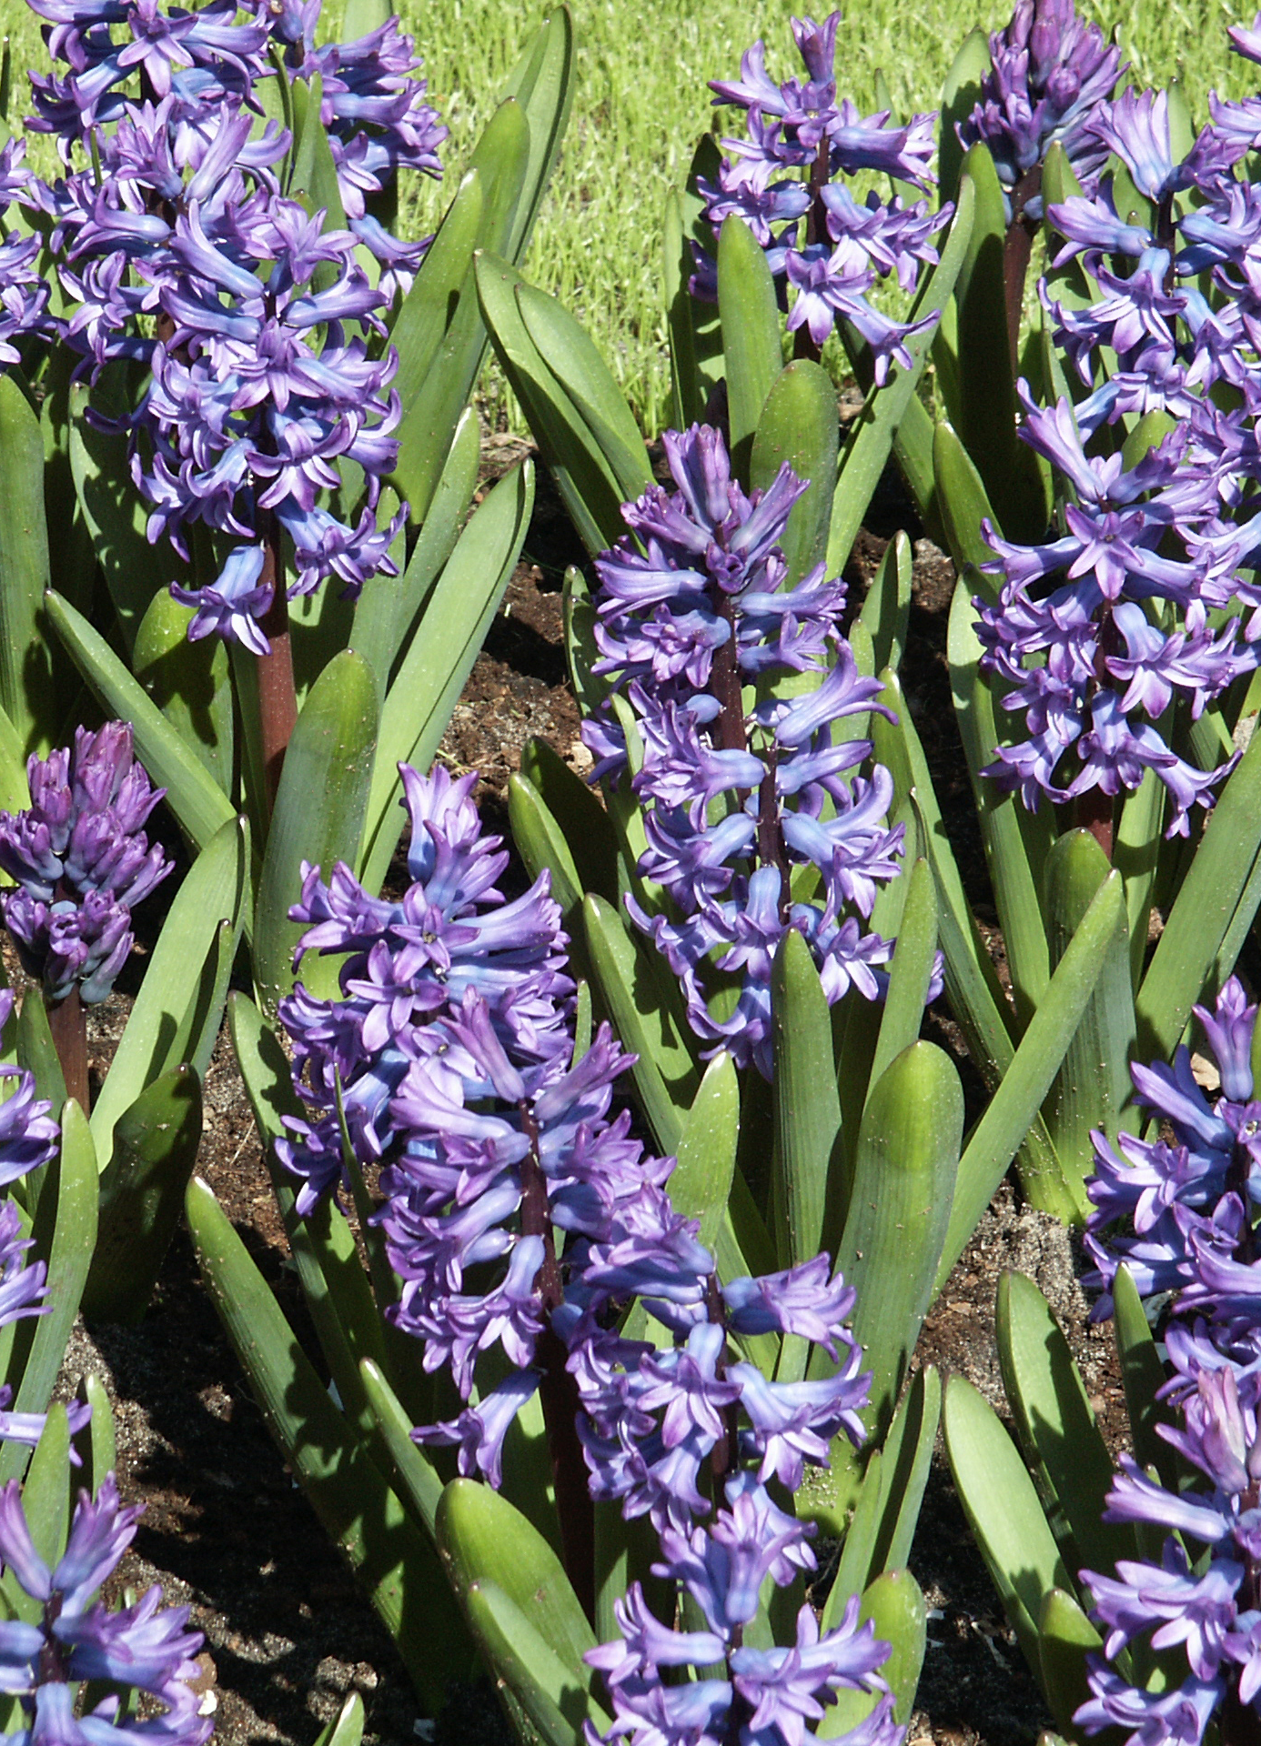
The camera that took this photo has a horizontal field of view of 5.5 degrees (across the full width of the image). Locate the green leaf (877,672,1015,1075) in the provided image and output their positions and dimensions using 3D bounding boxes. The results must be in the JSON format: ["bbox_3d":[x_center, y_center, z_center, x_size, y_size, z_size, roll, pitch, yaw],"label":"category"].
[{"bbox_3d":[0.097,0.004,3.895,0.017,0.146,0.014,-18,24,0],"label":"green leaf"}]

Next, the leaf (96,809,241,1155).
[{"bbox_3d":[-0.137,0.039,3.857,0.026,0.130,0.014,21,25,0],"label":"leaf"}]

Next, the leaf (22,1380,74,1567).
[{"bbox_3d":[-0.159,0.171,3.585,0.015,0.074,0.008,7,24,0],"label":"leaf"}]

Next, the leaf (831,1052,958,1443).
[{"bbox_3d":[0.068,0.118,3.759,0.031,0.158,0.018,8,27,-4],"label":"leaf"}]

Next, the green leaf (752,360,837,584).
[{"bbox_3d":[0.053,-0.126,4.308,0.029,0.097,0.014,0,35,0],"label":"green leaf"}]

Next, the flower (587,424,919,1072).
[{"bbox_3d":[0.032,-0.032,3.420,0.084,0.178,0.082,-1,26,1],"label":"flower"}]

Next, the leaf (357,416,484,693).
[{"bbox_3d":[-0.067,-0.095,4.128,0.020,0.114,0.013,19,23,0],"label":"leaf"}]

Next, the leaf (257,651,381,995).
[{"bbox_3d":[-0.094,-0.013,3.988,0.031,0.129,0.016,7,34,-3],"label":"leaf"}]

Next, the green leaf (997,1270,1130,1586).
[{"bbox_3d":[0.122,0.160,3.638,0.023,0.118,0.015,-15,26,8],"label":"green leaf"}]

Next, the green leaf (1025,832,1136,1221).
[{"bbox_3d":[0.132,0.046,3.890,0.029,0.141,0.015,-1,35,0],"label":"green leaf"}]

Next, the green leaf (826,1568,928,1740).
[{"bbox_3d":[0.069,0.221,3.544,0.024,0.077,0.015,5,27,-2],"label":"green leaf"}]

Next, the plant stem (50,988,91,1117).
[{"bbox_3d":[-0.145,0.047,3.428,0.009,0.040,0.009,-2,26,1],"label":"plant stem"}]

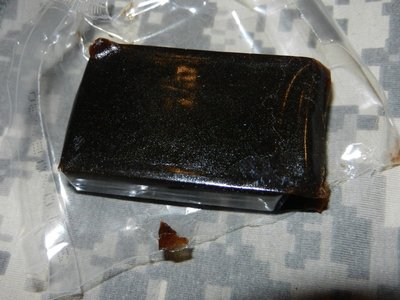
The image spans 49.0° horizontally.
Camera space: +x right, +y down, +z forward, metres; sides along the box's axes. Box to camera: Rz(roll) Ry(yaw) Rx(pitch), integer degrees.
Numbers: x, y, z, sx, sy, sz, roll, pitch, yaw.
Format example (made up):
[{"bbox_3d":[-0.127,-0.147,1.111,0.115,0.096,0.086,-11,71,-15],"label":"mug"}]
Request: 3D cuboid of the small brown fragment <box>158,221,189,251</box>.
[{"bbox_3d":[-0.007,0.022,0.115,0.007,0.003,0.007,0,71,2],"label":"small brown fragment"}]

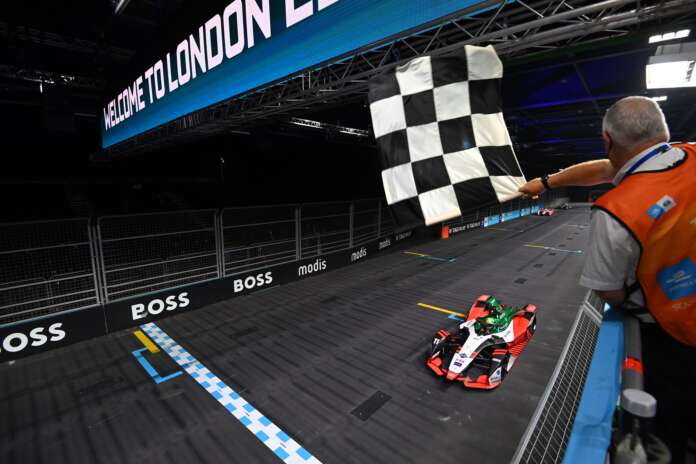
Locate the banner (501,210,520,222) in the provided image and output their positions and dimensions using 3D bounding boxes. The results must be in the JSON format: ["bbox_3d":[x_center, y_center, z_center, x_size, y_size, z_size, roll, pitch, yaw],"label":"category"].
[{"bbox_3d":[23.521,-2.290,44.376,0.100,1.050,9.000,6,10,42],"label":"banner"}]

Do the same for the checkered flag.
[{"bbox_3d":[0.559,-0.561,1.806,0.789,1.012,0.197,-9,-9,13],"label":"checkered flag"}]

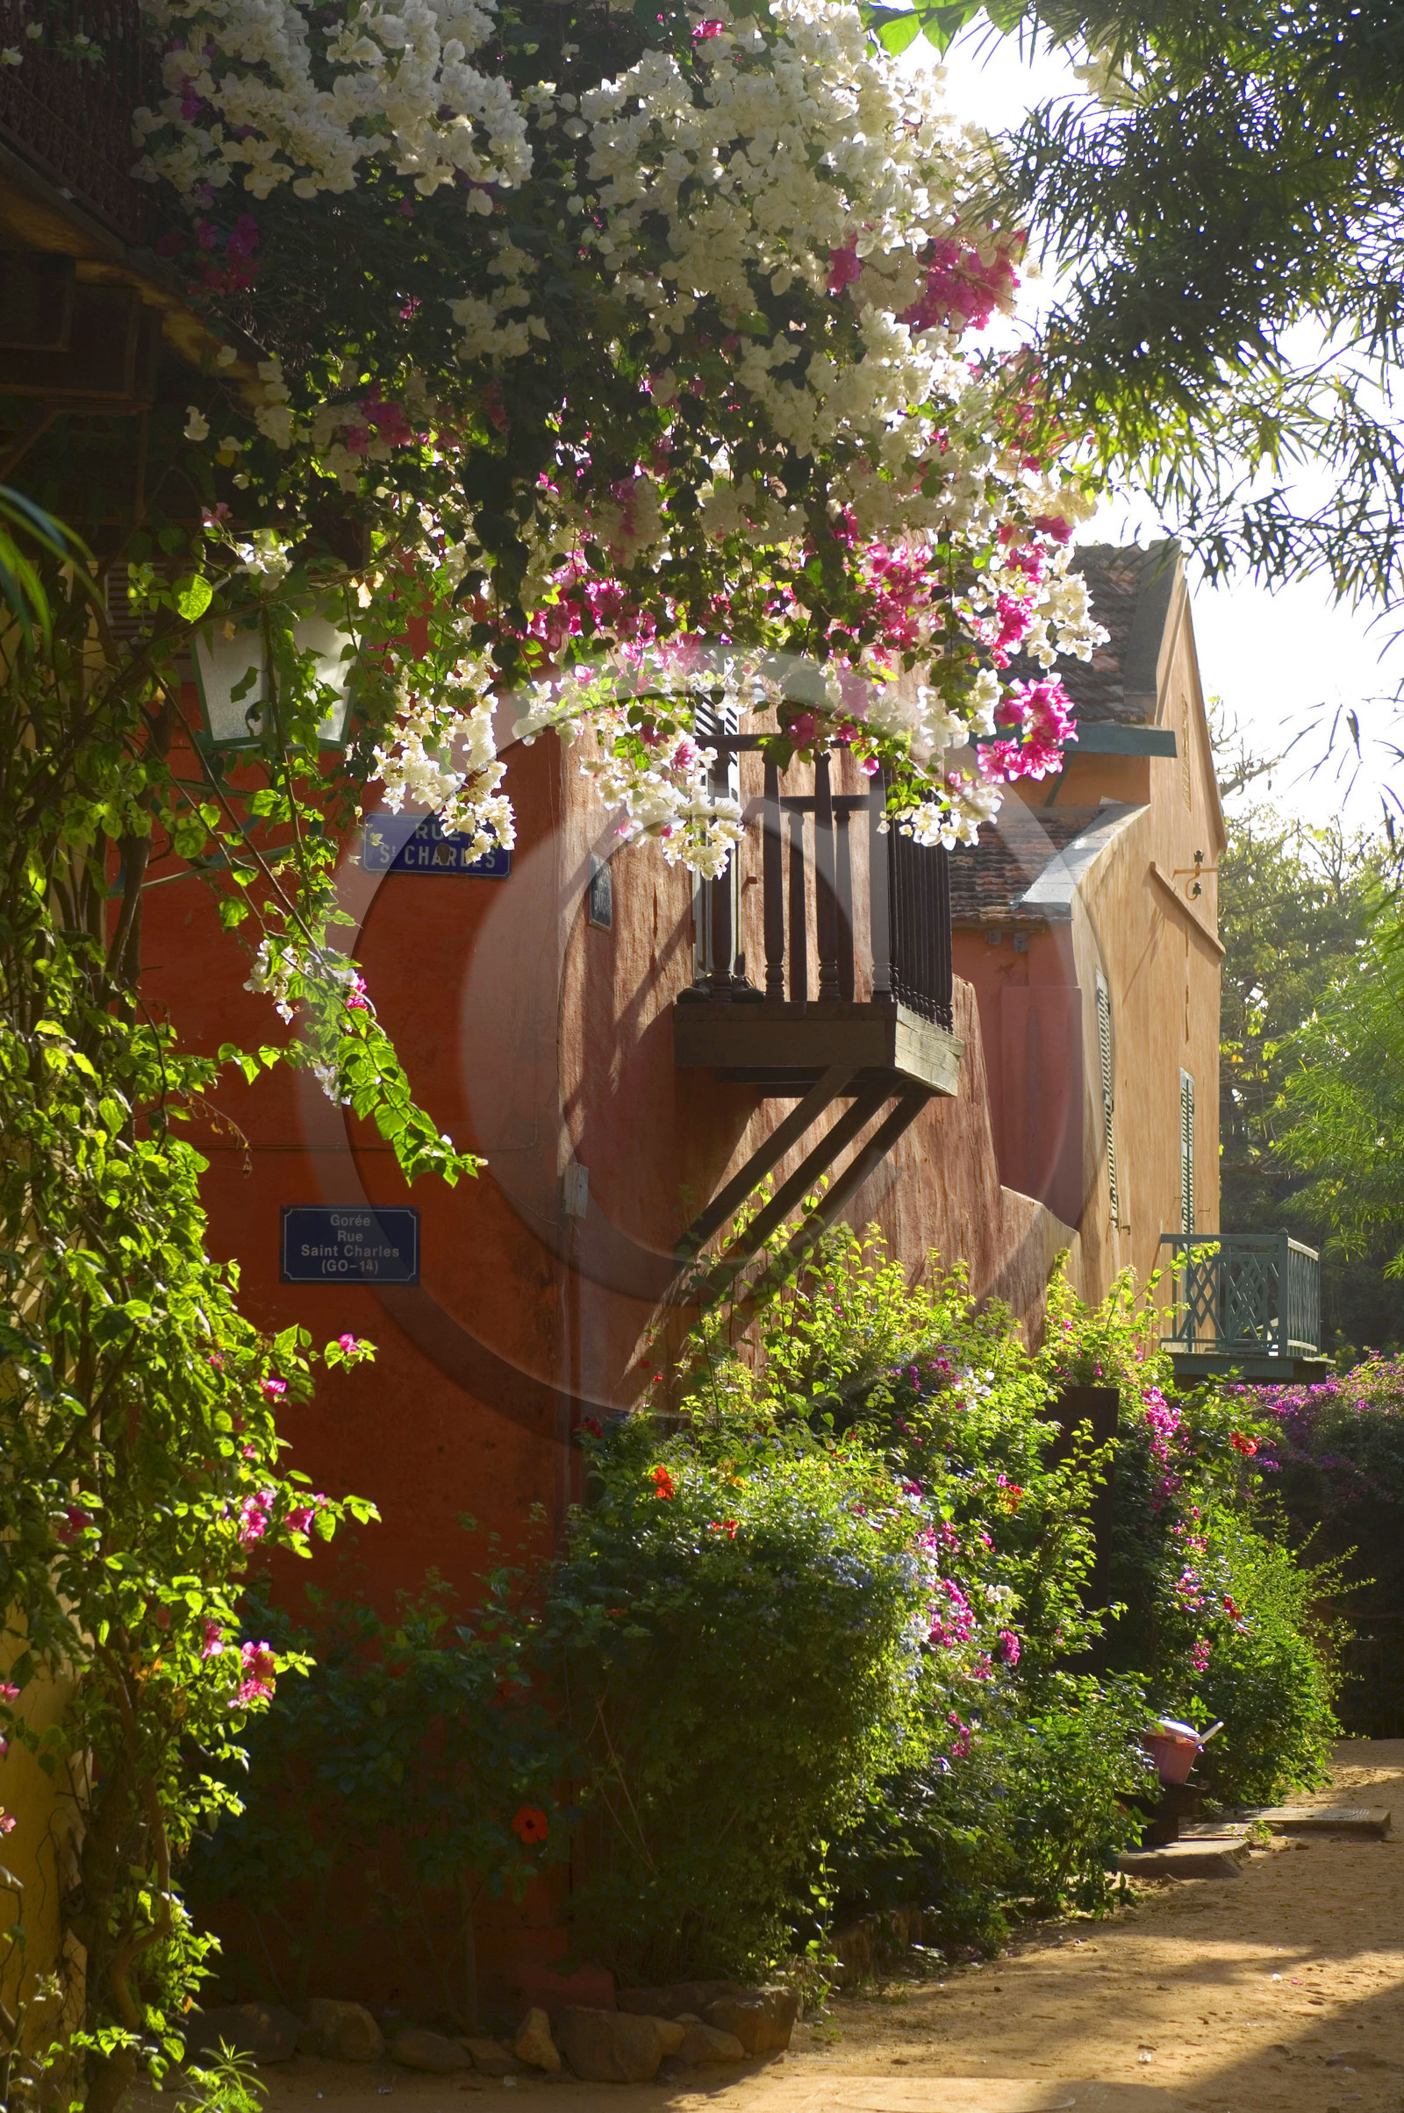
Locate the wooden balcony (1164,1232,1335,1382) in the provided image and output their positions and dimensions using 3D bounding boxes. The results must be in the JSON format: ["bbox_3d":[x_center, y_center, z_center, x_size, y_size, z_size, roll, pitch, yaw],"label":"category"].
[{"bbox_3d":[4.449,2.062,42.792,1.090,1.109,4.398,-1,-4,10],"label":"wooden balcony"}]

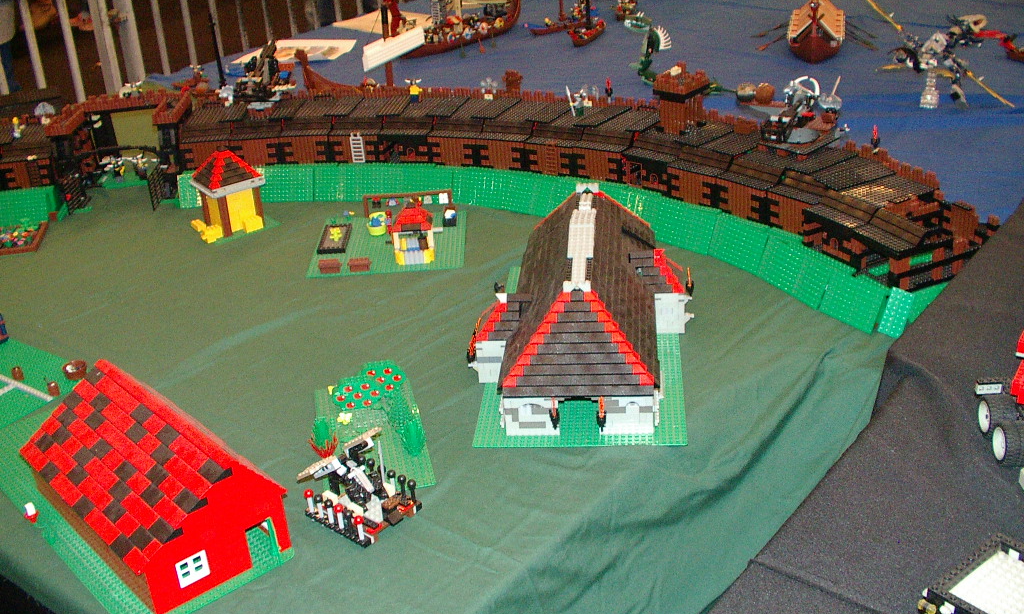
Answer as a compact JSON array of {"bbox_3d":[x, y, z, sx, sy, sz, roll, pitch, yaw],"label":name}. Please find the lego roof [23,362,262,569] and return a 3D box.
[{"bbox_3d":[-0.409,0.151,1.230,0.176,0.072,0.316,-25,33,-36],"label":"lego roof"}]

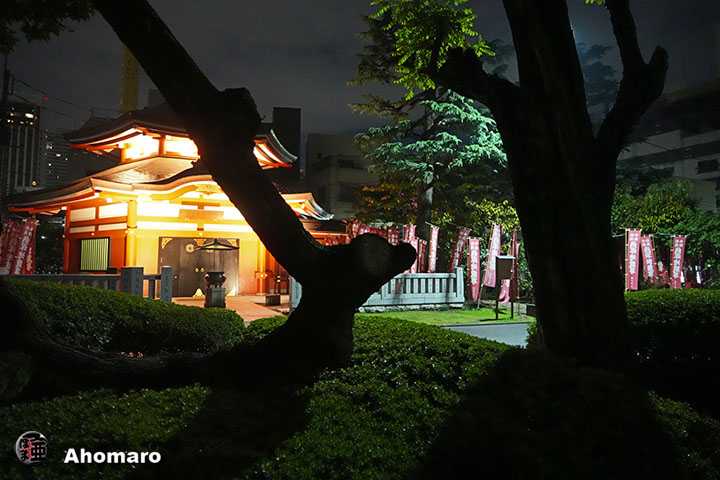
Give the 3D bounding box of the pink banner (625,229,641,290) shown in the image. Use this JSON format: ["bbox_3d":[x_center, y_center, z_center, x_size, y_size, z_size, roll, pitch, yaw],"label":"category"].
[{"bbox_3d":[8.241,0.604,14.500,0.450,1.800,0.080,0,-3,5],"label":"pink banner"}]

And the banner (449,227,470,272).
[{"bbox_3d":[2.829,0.540,14.000,0.450,1.800,0.080,12,0,29],"label":"banner"}]

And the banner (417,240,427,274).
[{"bbox_3d":[1.875,0.915,14.400,0.450,1.800,0.080,-3,-4,41],"label":"banner"}]

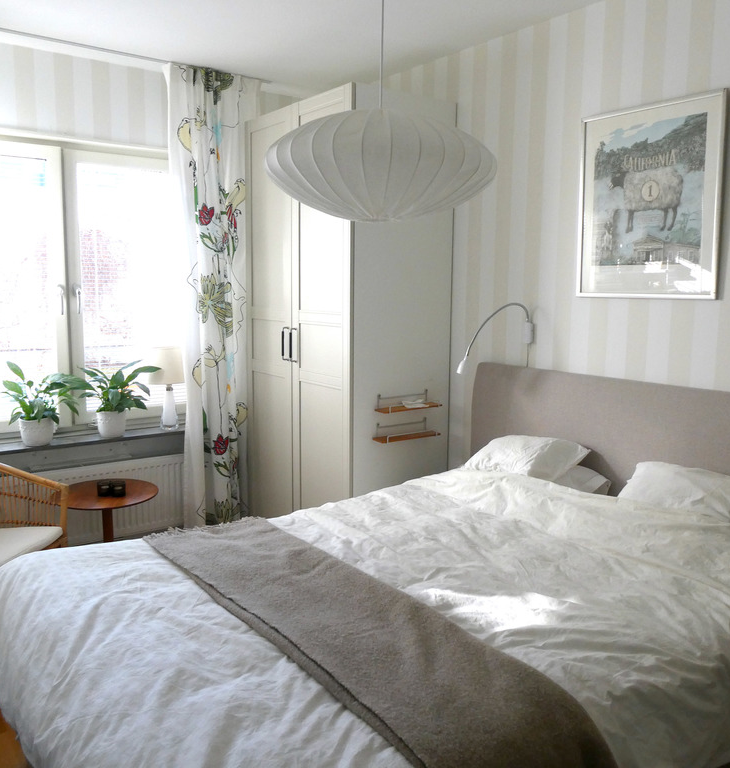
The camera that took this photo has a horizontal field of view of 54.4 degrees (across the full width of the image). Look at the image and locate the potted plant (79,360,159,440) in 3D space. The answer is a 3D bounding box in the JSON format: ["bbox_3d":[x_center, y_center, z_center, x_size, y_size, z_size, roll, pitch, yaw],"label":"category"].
[{"bbox_3d":[-1.287,0.082,3.702,0.400,0.390,0.350,-5,10,-36],"label":"potted plant"}]

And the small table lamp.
[{"bbox_3d":[-1.073,0.023,3.886,0.235,0.450,0.235,-5,10,-36],"label":"small table lamp"}]

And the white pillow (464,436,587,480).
[{"bbox_3d":[0.590,0.335,2.844,0.430,0.160,0.560,-23,20,-32],"label":"white pillow"}]

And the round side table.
[{"bbox_3d":[-1.175,0.779,3.283,0.455,0.560,0.455,0,8,0],"label":"round side table"}]

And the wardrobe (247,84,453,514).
[{"bbox_3d":[-0.116,-0.194,3.767,0.610,2.370,0.980,-5,10,-36],"label":"wardrobe"}]

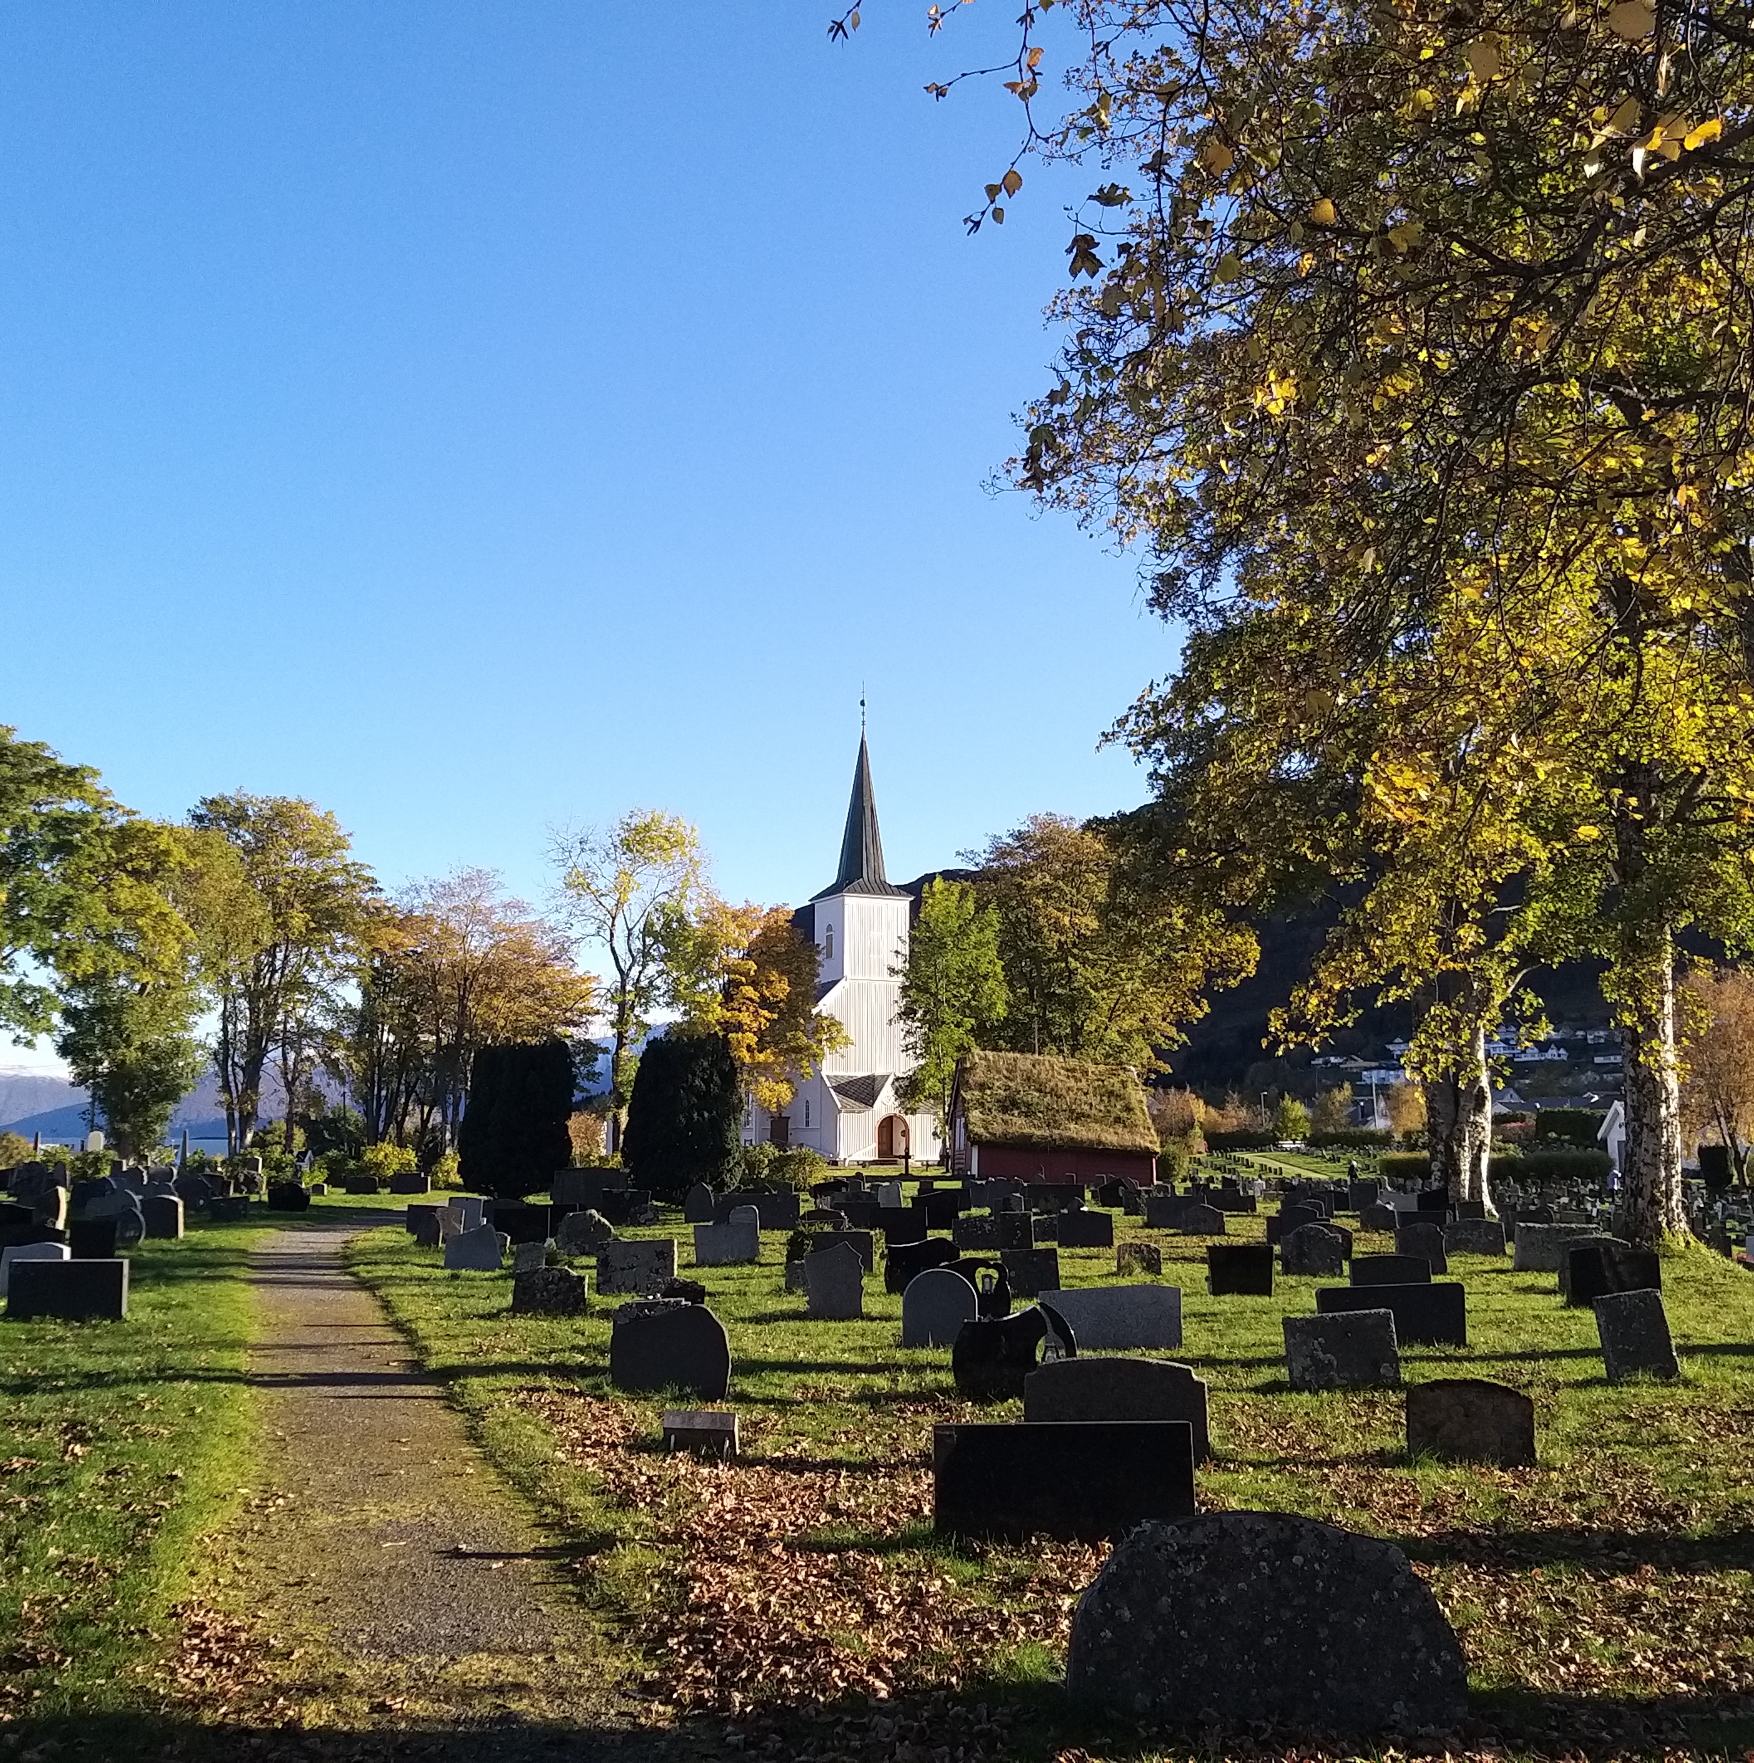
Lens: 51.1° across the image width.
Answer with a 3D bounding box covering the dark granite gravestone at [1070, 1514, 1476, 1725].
[{"bbox_3d":[1.107,2.119,5.287,1.110,0.550,0.190,0,-8,3],"label":"dark granite gravestone"}]

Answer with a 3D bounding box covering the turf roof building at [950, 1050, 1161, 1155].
[{"bbox_3d":[6.330,8.570,66.550,6.800,4.500,6.200,1,-8,-6],"label":"turf roof building"}]

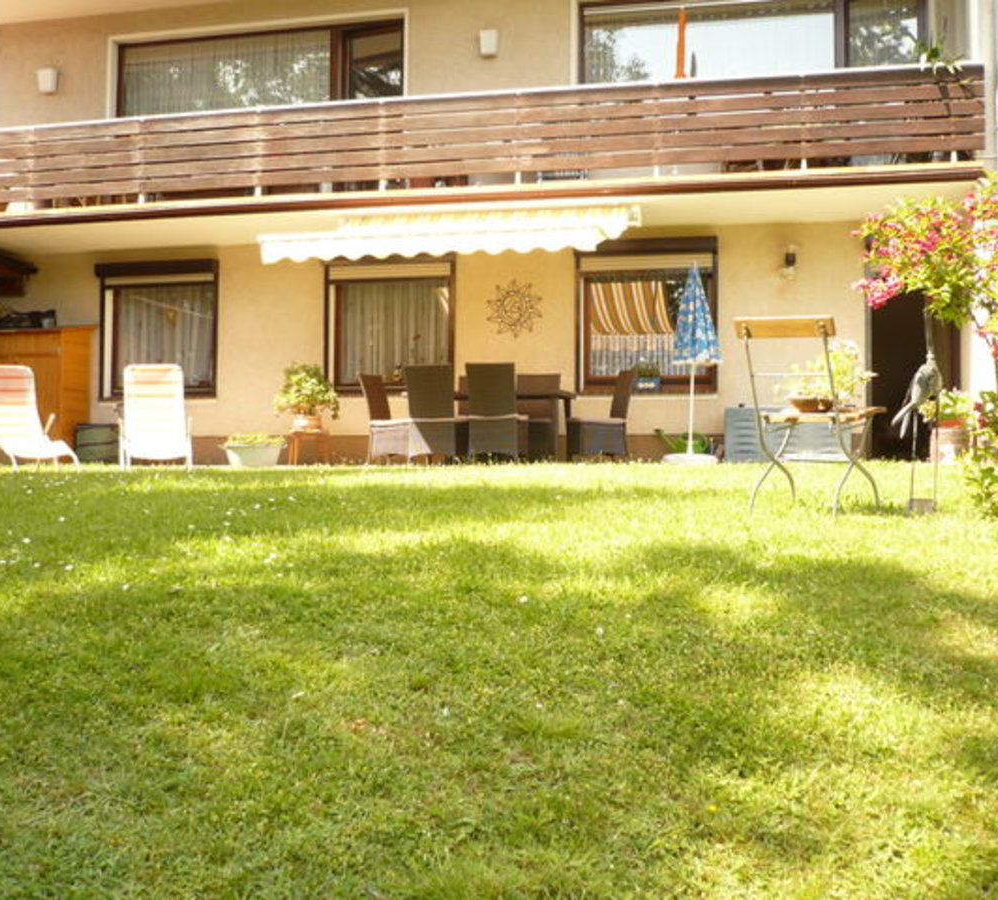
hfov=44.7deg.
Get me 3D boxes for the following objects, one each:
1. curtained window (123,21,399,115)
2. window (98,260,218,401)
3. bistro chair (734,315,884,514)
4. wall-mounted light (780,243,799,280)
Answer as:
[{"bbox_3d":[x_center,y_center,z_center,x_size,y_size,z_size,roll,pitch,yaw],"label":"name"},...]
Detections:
[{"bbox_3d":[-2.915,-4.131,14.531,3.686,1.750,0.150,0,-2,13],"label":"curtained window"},{"bbox_3d":[-4.168,-1.477,14.809,1.609,1.684,0.150,0,-3,13],"label":"window"},{"bbox_3d":[1.413,-0.150,5.445,0.470,0.875,0.560,3,4,44],"label":"bistro chair"},{"bbox_3d":[3.122,-2.026,13.041,0.200,0.412,0.220,0,-3,13],"label":"wall-mounted light"}]

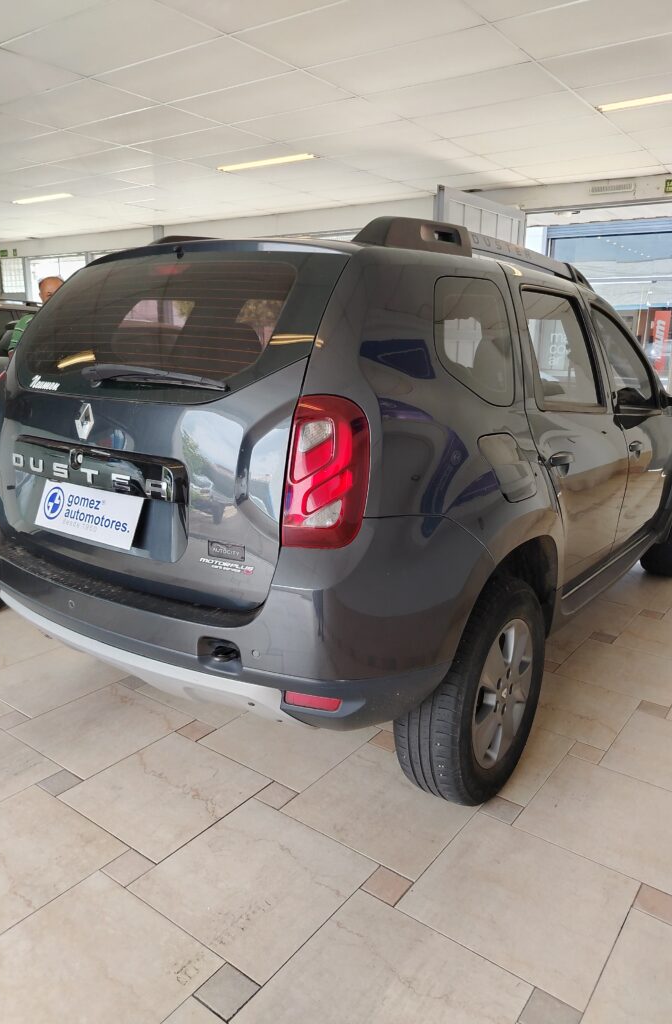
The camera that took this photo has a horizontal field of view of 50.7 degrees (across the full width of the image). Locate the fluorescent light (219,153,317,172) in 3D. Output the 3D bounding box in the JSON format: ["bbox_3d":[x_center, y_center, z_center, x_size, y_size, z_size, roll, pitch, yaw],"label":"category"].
[{"bbox_3d":[-0.654,-3.186,6.487,1.220,0.065,0.120,11,17,35],"label":"fluorescent light"}]

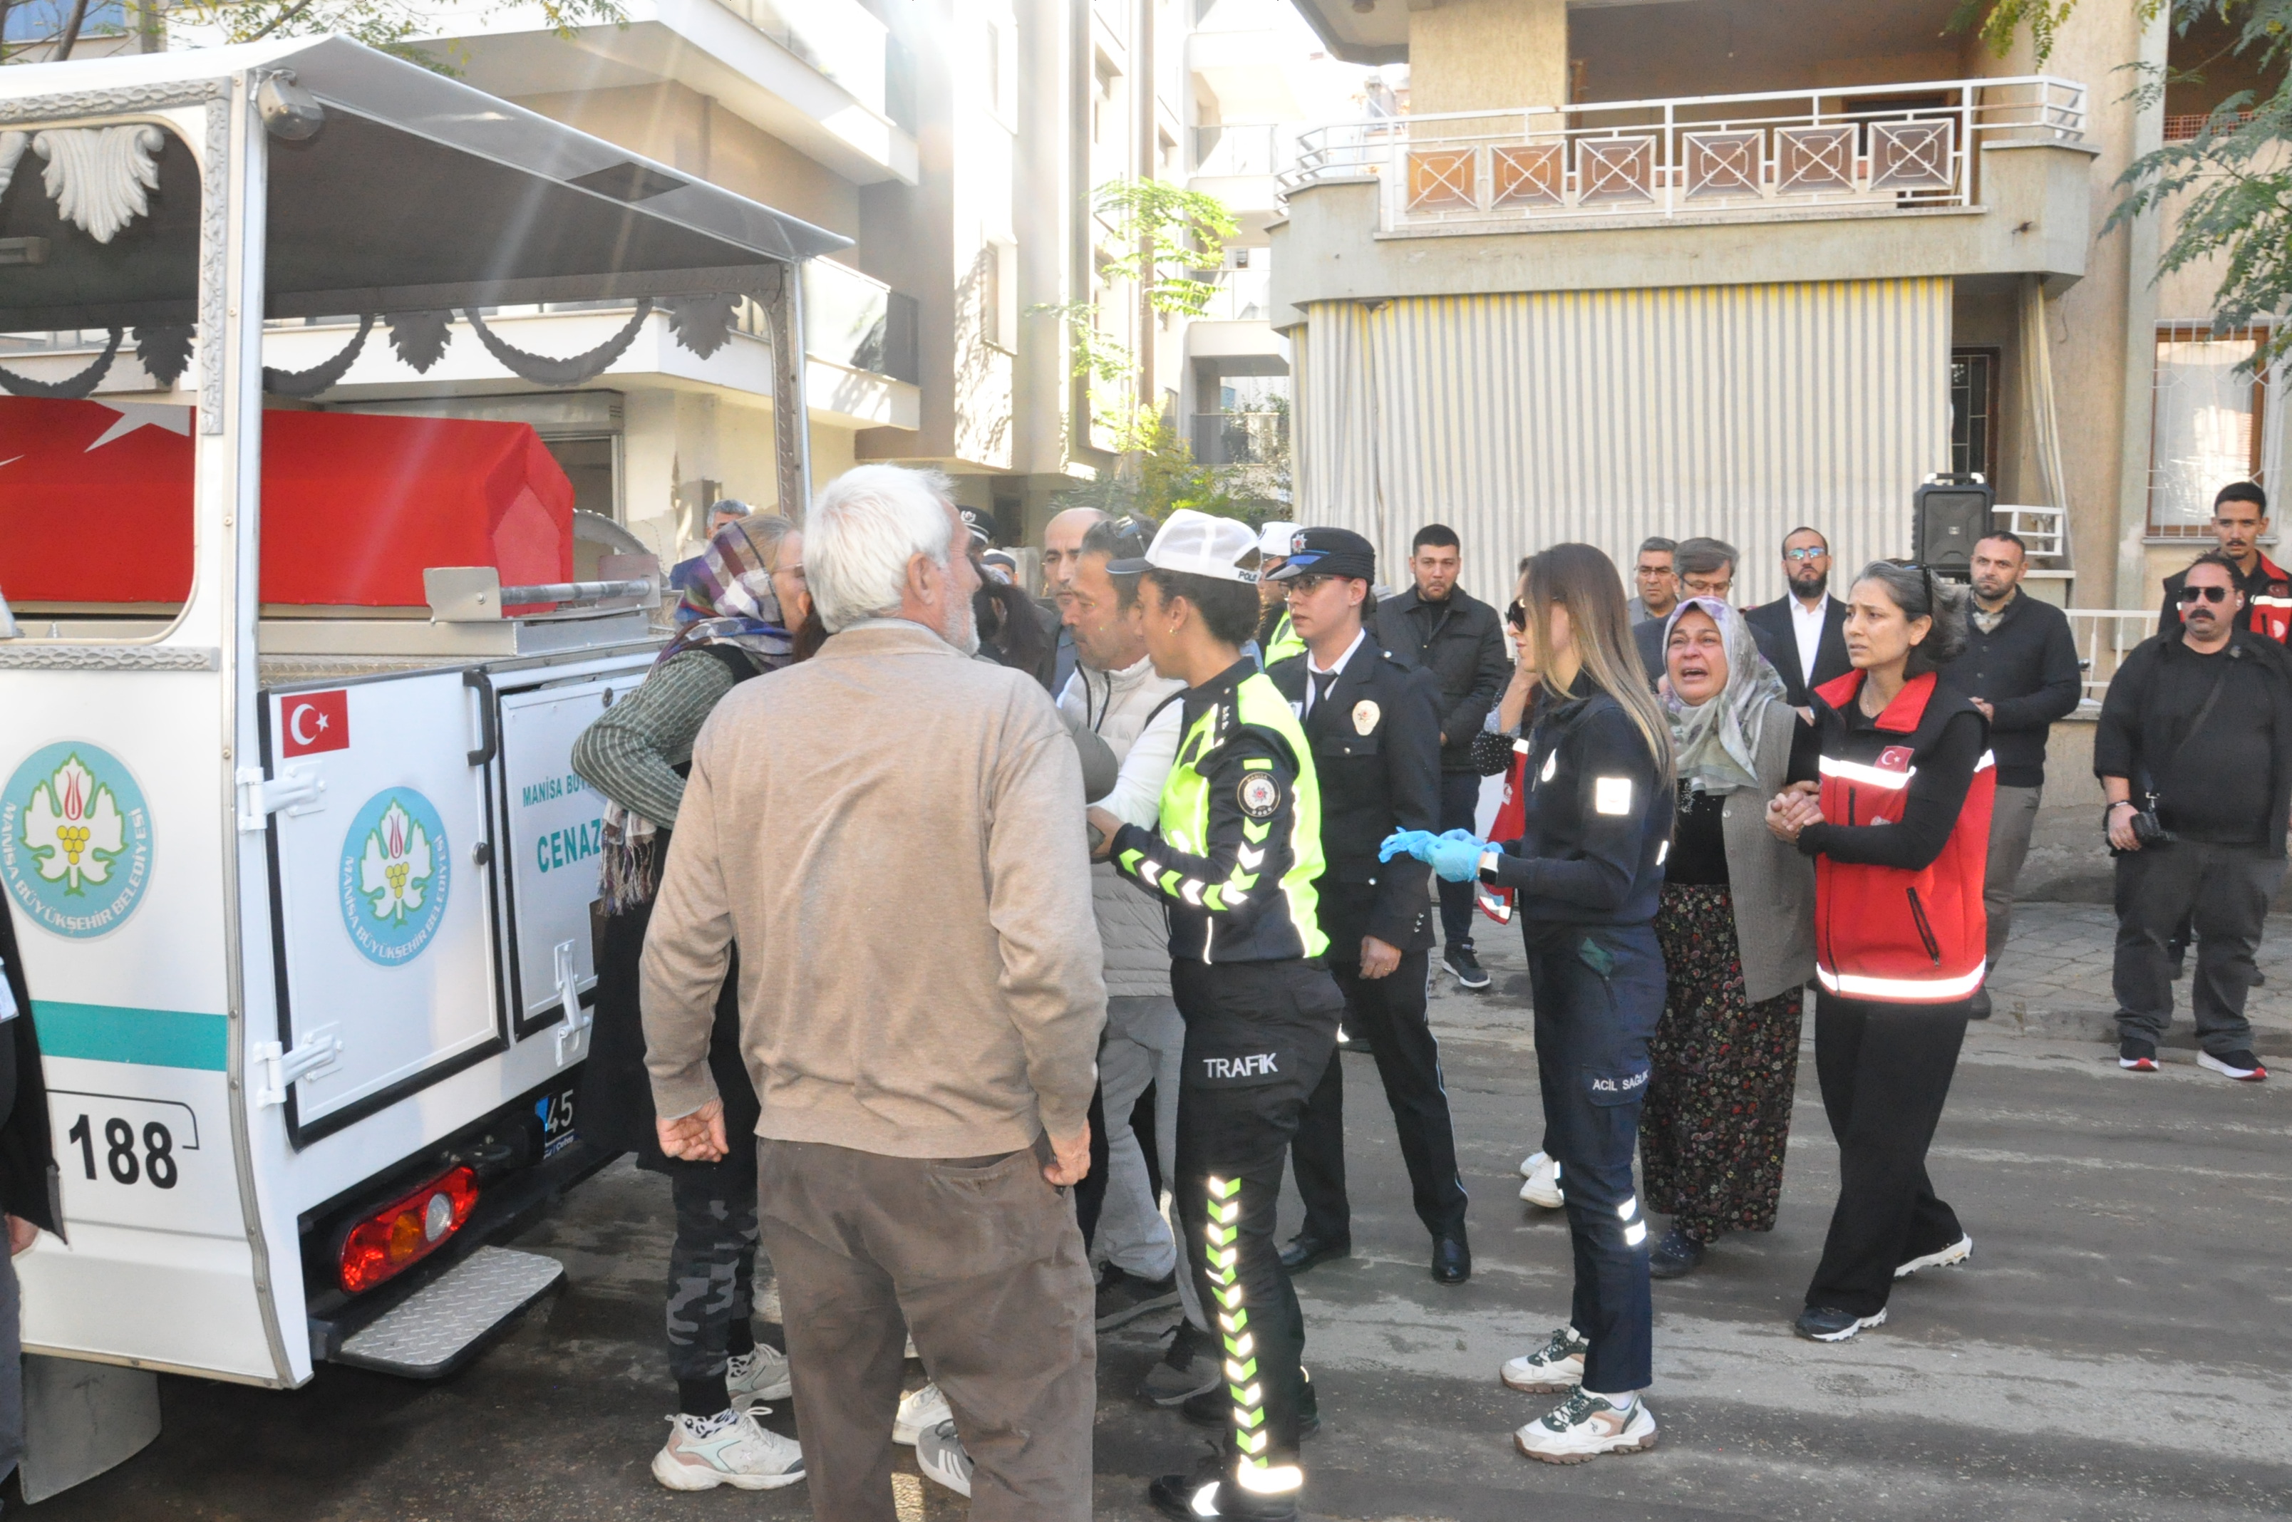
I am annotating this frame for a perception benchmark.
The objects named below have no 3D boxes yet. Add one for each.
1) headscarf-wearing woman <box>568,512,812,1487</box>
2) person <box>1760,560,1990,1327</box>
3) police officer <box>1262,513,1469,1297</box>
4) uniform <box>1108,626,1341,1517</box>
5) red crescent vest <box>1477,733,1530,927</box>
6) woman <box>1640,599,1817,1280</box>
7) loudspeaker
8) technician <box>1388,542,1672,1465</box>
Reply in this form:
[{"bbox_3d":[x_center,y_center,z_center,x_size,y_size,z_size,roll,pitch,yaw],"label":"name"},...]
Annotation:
[{"bbox_3d":[-0.797,0.414,3.165,0.550,1.710,0.500,-1,5,-9],"label":"headscarf-wearing woman"},{"bbox_3d":[1.633,0.386,3.805,0.600,1.660,0.460,-2,5,-24],"label":"person"},{"bbox_3d":[0.510,0.333,4.021,0.500,1.730,0.380,4,6,38],"label":"police officer"},{"bbox_3d":[0.140,0.527,3.014,0.430,1.510,0.480,1,5,9],"label":"uniform"},{"bbox_3d":[1.050,0.092,4.523,0.320,0.680,0.460,-3,5,-28],"label":"red crescent vest"},{"bbox_3d":[1.371,0.394,4.077,0.500,1.600,0.400,3,5,30],"label":"woman"},{"bbox_3d":[4.014,-1.153,8.534,0.410,0.550,0.330,1,5,17],"label":"loudspeaker"},{"bbox_3d":[0.721,0.428,3.237,0.540,1.670,0.480,-1,5,-7],"label":"technician"}]

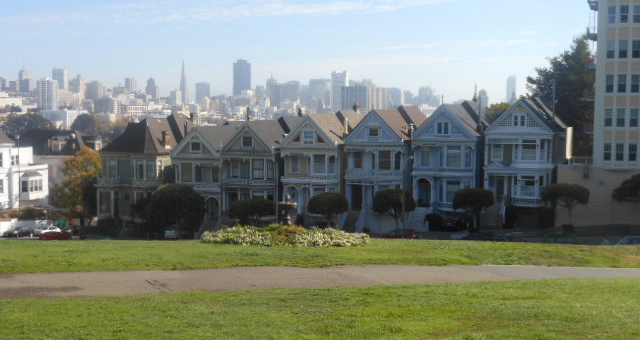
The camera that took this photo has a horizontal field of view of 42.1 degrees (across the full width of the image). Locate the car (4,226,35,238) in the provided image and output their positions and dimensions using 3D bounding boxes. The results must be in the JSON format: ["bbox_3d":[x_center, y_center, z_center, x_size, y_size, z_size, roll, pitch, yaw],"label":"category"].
[{"bbox_3d":[-41.020,8.525,113.196,1.800,1.450,4.500,2,5,20],"label":"car"}]

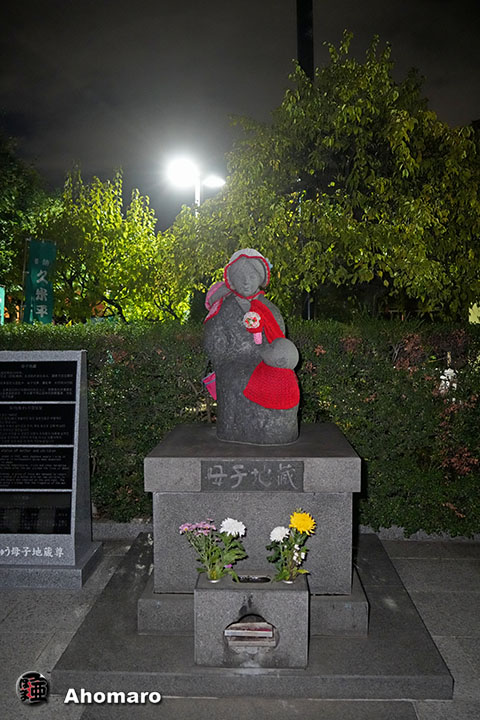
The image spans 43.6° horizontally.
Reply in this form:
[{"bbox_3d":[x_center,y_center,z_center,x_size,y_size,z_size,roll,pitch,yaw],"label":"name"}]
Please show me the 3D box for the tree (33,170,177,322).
[{"bbox_3d":[-2.014,-0.916,9.083,2.100,3.826,2.100,0,3,3],"label":"tree"}]

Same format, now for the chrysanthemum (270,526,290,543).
[{"bbox_3d":[0.163,0.701,2.412,0.080,0.058,0.075,0,3,3],"label":"chrysanthemum"}]

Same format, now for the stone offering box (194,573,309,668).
[{"bbox_3d":[0.050,1.041,2.429,0.440,0.307,0.199,0,3,3],"label":"stone offering box"}]

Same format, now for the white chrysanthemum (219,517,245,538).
[{"bbox_3d":[-0.030,0.672,2.420,0.105,0.071,0.100,0,3,3],"label":"white chrysanthemum"}]

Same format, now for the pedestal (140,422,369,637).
[{"bbox_3d":[0.075,0.784,3.090,0.982,0.763,1.059,0,3,3],"label":"pedestal"}]

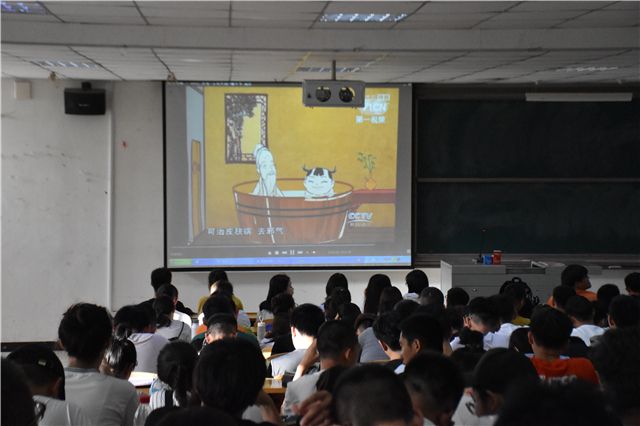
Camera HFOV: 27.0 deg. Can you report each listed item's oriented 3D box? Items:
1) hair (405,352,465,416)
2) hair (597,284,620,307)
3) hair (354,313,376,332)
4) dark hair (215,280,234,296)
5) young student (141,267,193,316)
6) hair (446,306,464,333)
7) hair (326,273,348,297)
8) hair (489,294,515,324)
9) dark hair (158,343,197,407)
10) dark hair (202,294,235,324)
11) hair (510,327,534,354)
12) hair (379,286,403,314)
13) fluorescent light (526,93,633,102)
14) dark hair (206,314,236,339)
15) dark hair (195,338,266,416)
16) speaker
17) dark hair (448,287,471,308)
[{"bbox_3d":[0.355,0.518,4.100,0.180,0.210,0.210,0,3,2],"label":"hair"},{"bbox_3d":[2.254,0.659,10.400,0.178,0.205,0.210,-1,4,-13],"label":"hair"},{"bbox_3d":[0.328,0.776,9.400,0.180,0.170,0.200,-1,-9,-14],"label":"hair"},{"bbox_3d":[-0.760,0.626,10.500,0.172,0.200,0.205,-1,4,-11],"label":"dark hair"},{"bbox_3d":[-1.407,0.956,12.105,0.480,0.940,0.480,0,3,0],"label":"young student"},{"bbox_3d":[0.922,0.735,9.200,0.180,0.200,0.200,0,3,-4],"label":"hair"},{"bbox_3d":[0.157,0.651,11.800,0.190,0.260,0.220,0,3,-4],"label":"hair"},{"bbox_3d":[1.189,0.634,8.800,0.180,0.200,0.210,0,3,1],"label":"hair"},{"bbox_3d":[-0.577,0.654,5.400,0.172,0.250,0.220,0,4,-3],"label":"dark hair"},{"bbox_3d":[-0.704,0.666,9.200,0.190,0.220,0.220,0,3,-1],"label":"dark hair"},{"bbox_3d":[0.992,0.629,6.400,0.175,0.210,0.215,0,4,-6],"label":"hair"},{"bbox_3d":[0.586,0.735,11.000,0.190,0.270,0.210,0,3,-4],"label":"hair"},{"bbox_3d":[2.931,-1.304,15.050,1.210,0.100,0.130,0,3,-4],"label":"fluorescent light"},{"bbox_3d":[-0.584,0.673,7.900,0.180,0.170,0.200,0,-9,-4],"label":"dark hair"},{"bbox_3d":[-0.242,0.442,3.600,0.190,0.215,0.220,0,4,-3],"label":"dark hair"},{"bbox_3d":[-2.604,-1.244,14.800,0.450,0.260,0.270,0,12,-10],"label":"speaker"},{"bbox_3d":[1.154,0.708,11.100,0.185,0.210,0.215,-1,3,-16],"label":"dark hair"}]

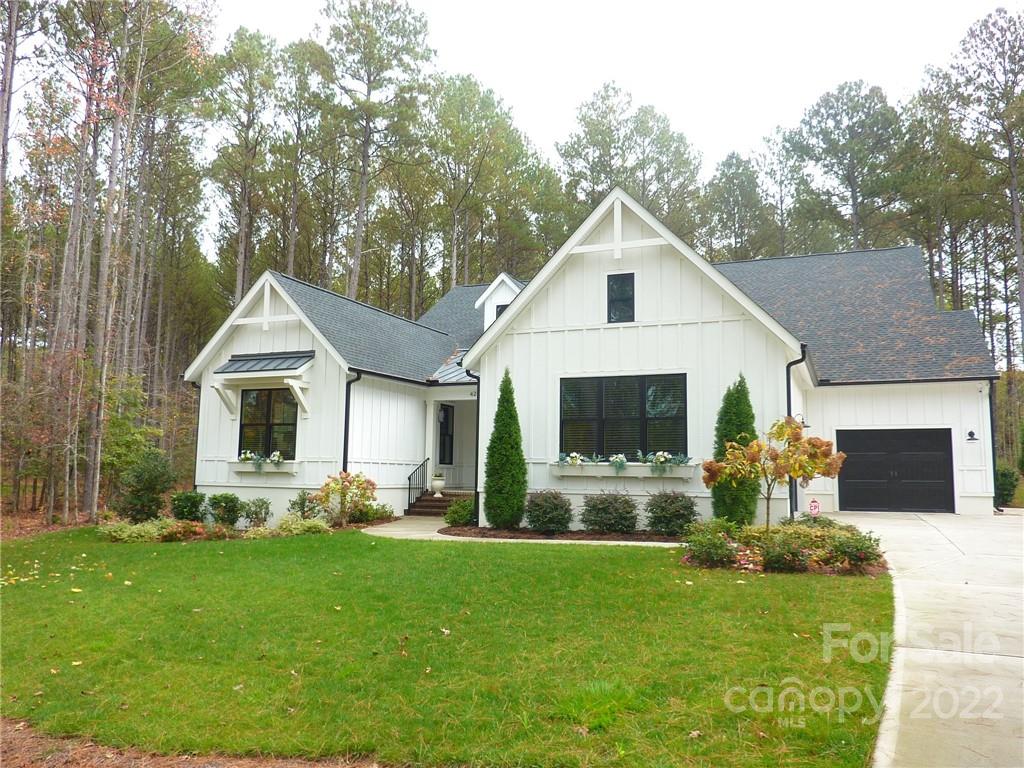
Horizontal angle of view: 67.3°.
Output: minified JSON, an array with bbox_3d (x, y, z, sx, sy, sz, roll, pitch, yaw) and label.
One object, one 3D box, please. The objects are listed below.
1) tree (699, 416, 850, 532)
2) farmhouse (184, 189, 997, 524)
[{"bbox_3d":[4.064,1.545,12.000,2.200,2.075,2.000,-2,-7,23],"label":"tree"},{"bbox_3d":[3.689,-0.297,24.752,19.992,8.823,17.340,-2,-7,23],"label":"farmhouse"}]

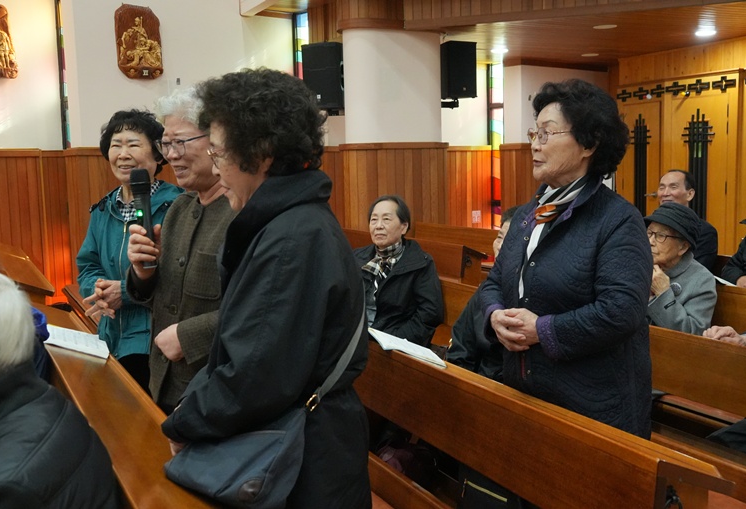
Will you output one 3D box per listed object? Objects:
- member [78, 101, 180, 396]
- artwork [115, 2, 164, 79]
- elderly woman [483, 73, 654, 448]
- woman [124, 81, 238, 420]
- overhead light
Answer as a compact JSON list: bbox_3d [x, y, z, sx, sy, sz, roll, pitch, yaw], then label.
[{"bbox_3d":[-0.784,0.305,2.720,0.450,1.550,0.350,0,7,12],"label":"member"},{"bbox_3d":[-1.901,-1.738,6.750,0.400,0.590,0.100,-6,8,-37],"label":"artwork"},{"bbox_3d":[0.496,0.340,2.100,0.360,1.560,0.480,-4,7,-23],"label":"elderly woman"},{"bbox_3d":[-0.460,0.360,2.130,0.480,1.560,0.390,3,8,35],"label":"woman"},{"bbox_3d":[3.178,-2.117,7.900,0.200,0.050,0.200,2,7,24],"label":"overhead light"}]

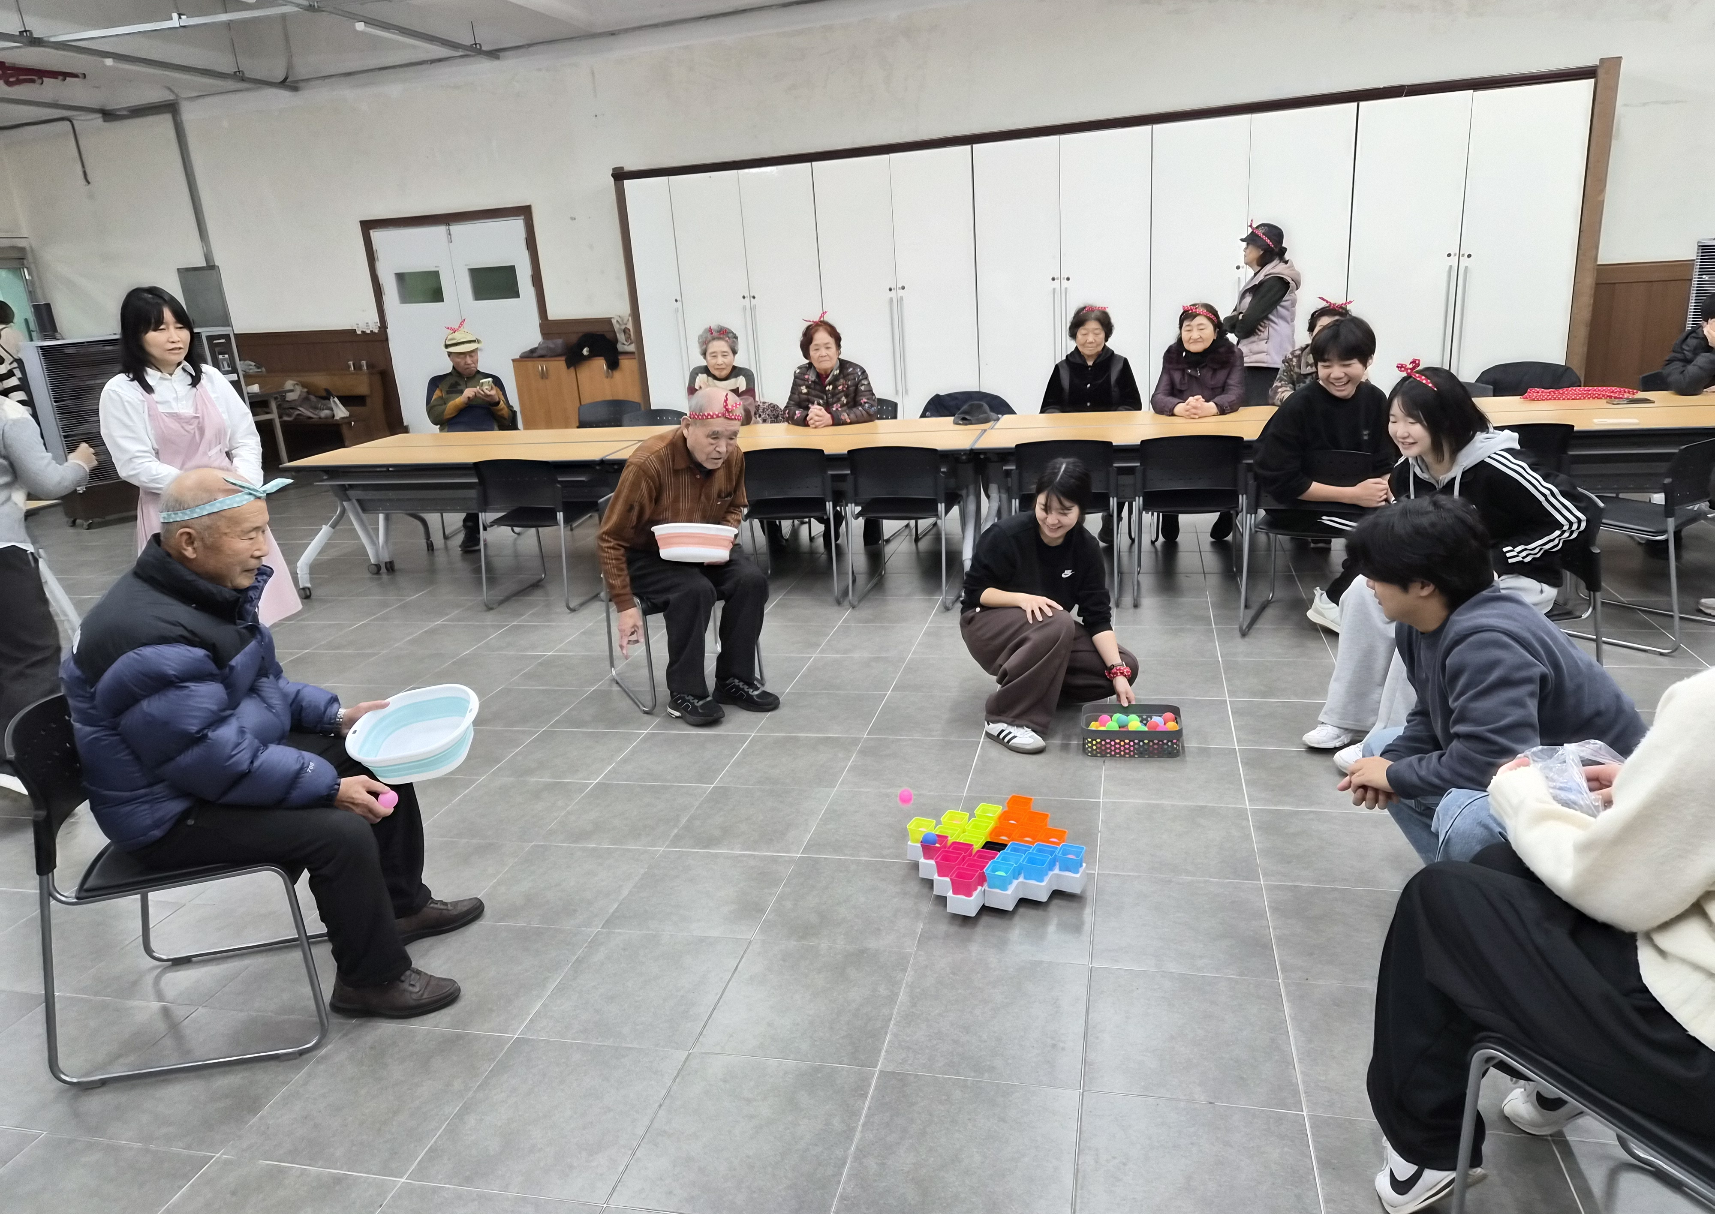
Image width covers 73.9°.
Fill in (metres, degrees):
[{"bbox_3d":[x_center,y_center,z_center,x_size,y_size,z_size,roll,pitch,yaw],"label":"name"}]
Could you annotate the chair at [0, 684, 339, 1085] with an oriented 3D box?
[{"bbox_3d":[-1.480,0.545,2.548,0.570,0.790,0.490,-6,17,-6],"label":"chair"}]

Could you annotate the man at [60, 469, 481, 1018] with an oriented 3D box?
[{"bbox_3d":[-1.350,0.300,2.510,0.820,1.240,0.600,-6,17,-5],"label":"man"}]

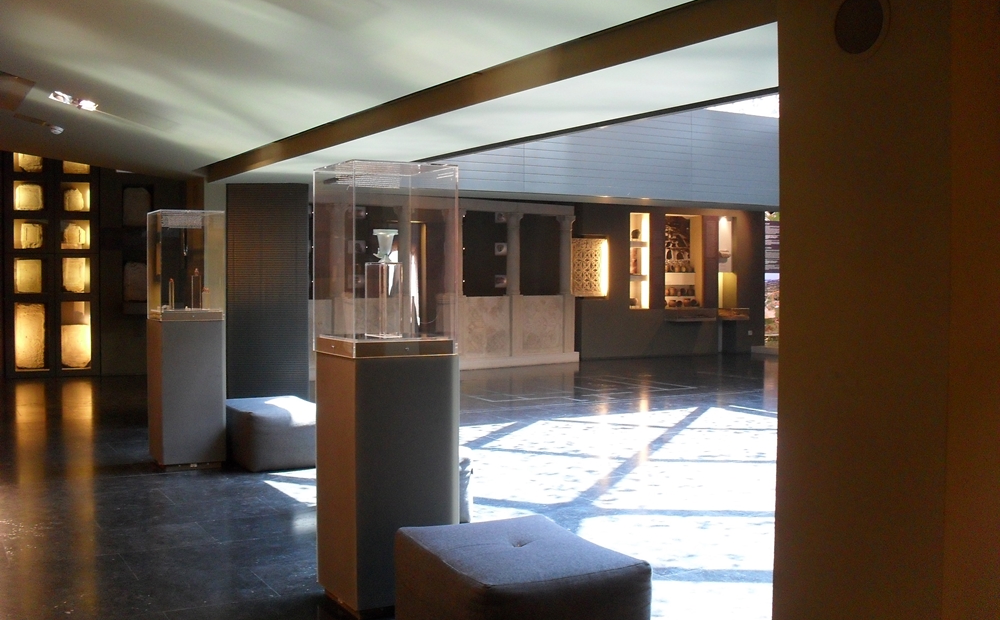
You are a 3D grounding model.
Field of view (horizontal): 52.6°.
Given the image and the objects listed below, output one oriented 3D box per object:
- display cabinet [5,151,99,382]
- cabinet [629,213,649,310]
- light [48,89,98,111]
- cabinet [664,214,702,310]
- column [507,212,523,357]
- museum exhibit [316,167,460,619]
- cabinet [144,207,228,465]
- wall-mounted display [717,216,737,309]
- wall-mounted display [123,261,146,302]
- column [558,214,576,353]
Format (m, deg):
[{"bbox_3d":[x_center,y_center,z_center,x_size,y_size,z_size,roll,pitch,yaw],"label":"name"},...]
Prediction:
[{"bbox_3d":[-6.318,-0.663,14.352,1.239,3.197,0.398,0,2,-13],"label":"display cabinet"},{"bbox_3d":[2.389,-0.873,17.992,0.463,1.722,0.284,-1,2,-33],"label":"cabinet"},{"bbox_3d":[-3.152,-1.573,7.498,0.320,0.085,0.320,15,-6,-30],"label":"light"},{"bbox_3d":[3.259,-0.881,18.529,0.922,1.736,0.312,-1,2,-33],"label":"cabinet"},{"bbox_3d":[0.230,-0.406,16.041,0.220,2.324,0.220,-1,2,-35],"label":"column"},{"bbox_3d":[-0.501,0.331,4.415,0.470,1.886,0.470,-1,2,-30],"label":"museum exhibit"},{"bbox_3d":[-2.338,0.222,7.556,0.470,1.886,0.470,-1,2,-30],"label":"cabinet"},{"bbox_3d":[4.168,-0.889,18.986,0.521,1.752,0.284,-1,2,-33],"label":"wall-mounted display"},{"bbox_3d":[-5.137,-0.397,14.328,0.360,0.564,0.128,0,2,-14],"label":"wall-mounted display"},{"bbox_3d":[1.120,-0.439,16.779,0.220,2.319,0.220,-1,2,-35],"label":"column"}]

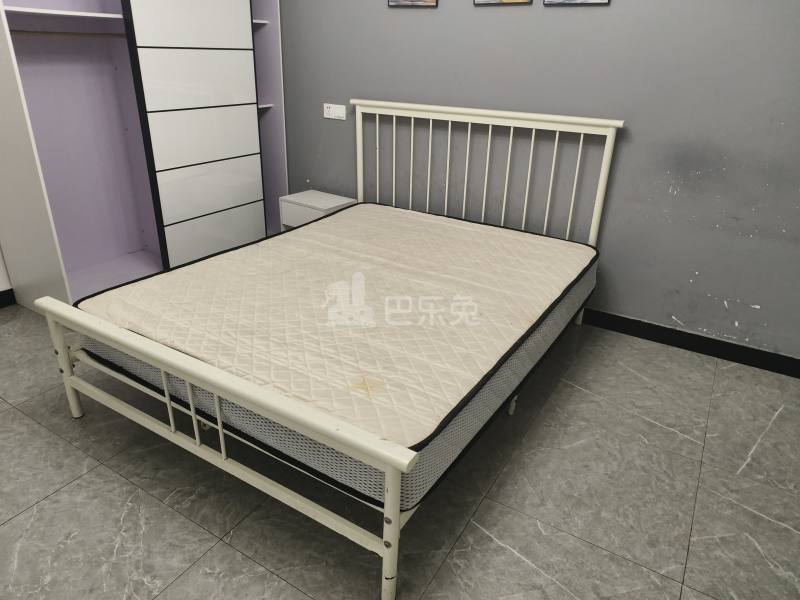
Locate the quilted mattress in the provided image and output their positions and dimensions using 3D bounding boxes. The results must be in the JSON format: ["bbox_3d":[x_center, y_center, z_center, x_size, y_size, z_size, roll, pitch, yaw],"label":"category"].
[{"bbox_3d":[-0.072,-0.048,2.352,1.473,0.170,1.973,16,27,29],"label":"quilted mattress"}]

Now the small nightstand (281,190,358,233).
[{"bbox_3d":[-0.542,-0.436,3.600,0.415,0.497,0.300,18,29,32],"label":"small nightstand"}]

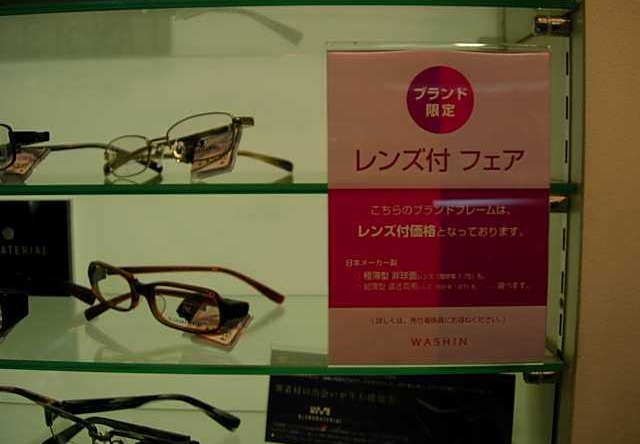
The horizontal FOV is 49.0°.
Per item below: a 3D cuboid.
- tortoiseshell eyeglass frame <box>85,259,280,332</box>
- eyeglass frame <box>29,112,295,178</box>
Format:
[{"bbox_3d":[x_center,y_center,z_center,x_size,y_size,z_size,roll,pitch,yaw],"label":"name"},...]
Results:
[{"bbox_3d":[-0.104,0.052,0.565,0.149,0.055,0.115,11,20,29],"label":"tortoiseshell eyeglass frame"},{"bbox_3d":[-0.088,-0.051,0.541,0.147,0.039,0.112,-8,-3,31],"label":"eyeglass frame"}]

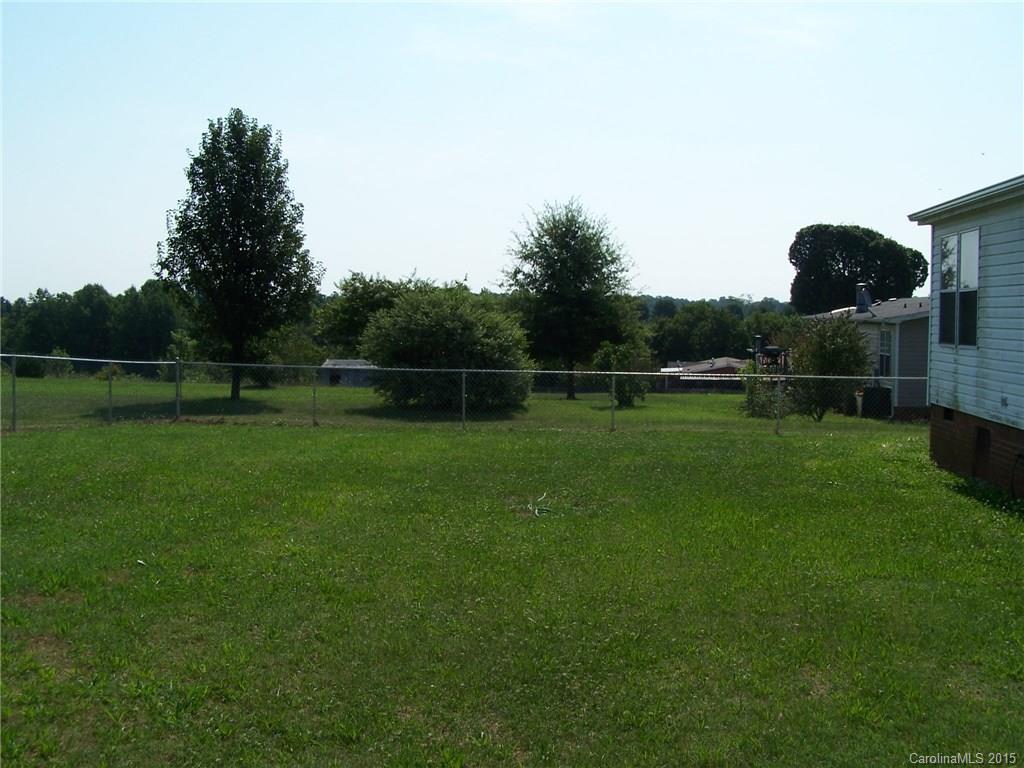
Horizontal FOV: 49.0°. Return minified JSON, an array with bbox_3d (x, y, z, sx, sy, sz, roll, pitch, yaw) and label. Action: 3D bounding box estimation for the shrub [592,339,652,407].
[{"bbox_3d":[3.102,-0.307,31.552,1.634,1.940,1.552,0,4,0],"label":"shrub"}]

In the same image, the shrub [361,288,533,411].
[{"bbox_3d":[-1.807,-0.959,31.006,4.602,3.338,4.372,0,4,0],"label":"shrub"}]

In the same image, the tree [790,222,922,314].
[{"bbox_3d":[18.400,-3.998,59.867,7.129,8.927,6.772,0,4,0],"label":"tree"}]

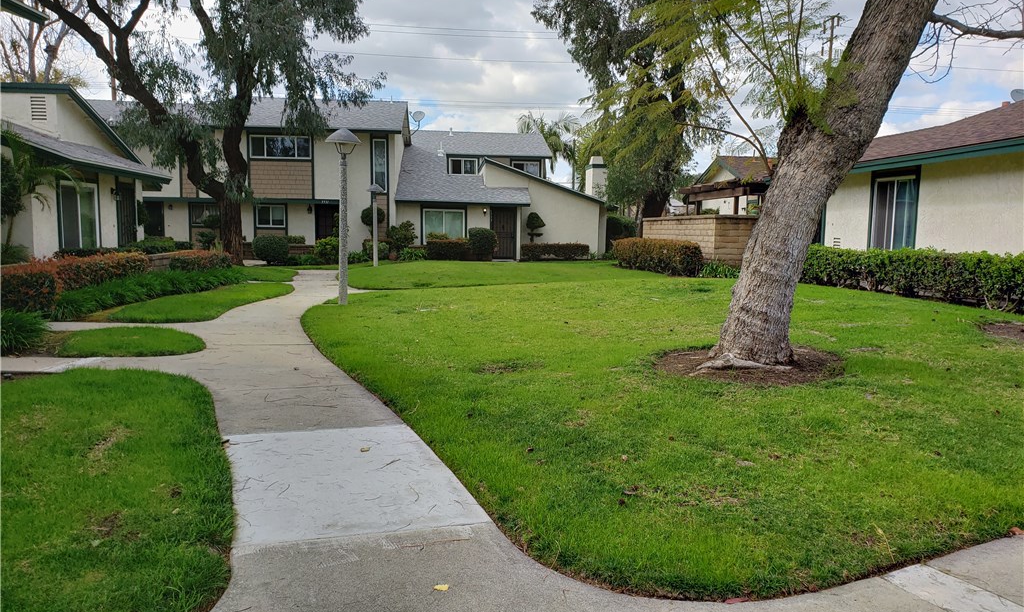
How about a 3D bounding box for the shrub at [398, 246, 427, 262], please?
[{"bbox_3d":[-3.752,-1.942,29.000,1.050,0.620,0.900,1,6,0],"label":"shrub"}]

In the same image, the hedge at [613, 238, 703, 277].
[{"bbox_3d":[3.617,-1.274,19.800,0.850,0.780,4.800,0,6,-10],"label":"hedge"}]

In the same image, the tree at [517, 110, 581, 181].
[{"bbox_3d":[2.438,-8.029,50.000,4.100,9.000,4.100,1,6,0],"label":"tree"}]

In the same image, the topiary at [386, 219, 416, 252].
[{"bbox_3d":[-4.253,-2.598,29.600,1.150,1.380,1.100,1,6,0],"label":"topiary"}]

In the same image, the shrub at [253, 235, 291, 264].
[{"bbox_3d":[-8.774,-2.057,28.000,1.280,1.080,1.200,1,6,0],"label":"shrub"}]

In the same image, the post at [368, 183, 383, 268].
[{"bbox_3d":[-4.933,-2.931,28.000,0.620,2.980,0.620,1,6,0],"label":"post"}]

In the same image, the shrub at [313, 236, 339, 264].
[{"bbox_3d":[-6.855,-2.057,28.500,1.080,1.050,1.050,1,6,0],"label":"shrub"}]

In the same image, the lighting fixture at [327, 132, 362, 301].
[{"bbox_3d":[-2.881,-1.544,13.150,0.620,3.000,0.620,1,6,0],"label":"lighting fixture"}]

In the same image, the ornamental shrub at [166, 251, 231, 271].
[{"bbox_3d":[-7.388,-1.011,18.300,0.850,0.680,3.100,0,6,-7],"label":"ornamental shrub"}]

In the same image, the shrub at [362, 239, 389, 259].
[{"bbox_3d":[-5.125,-2.145,29.200,1.050,0.820,0.950,1,6,0],"label":"shrub"}]

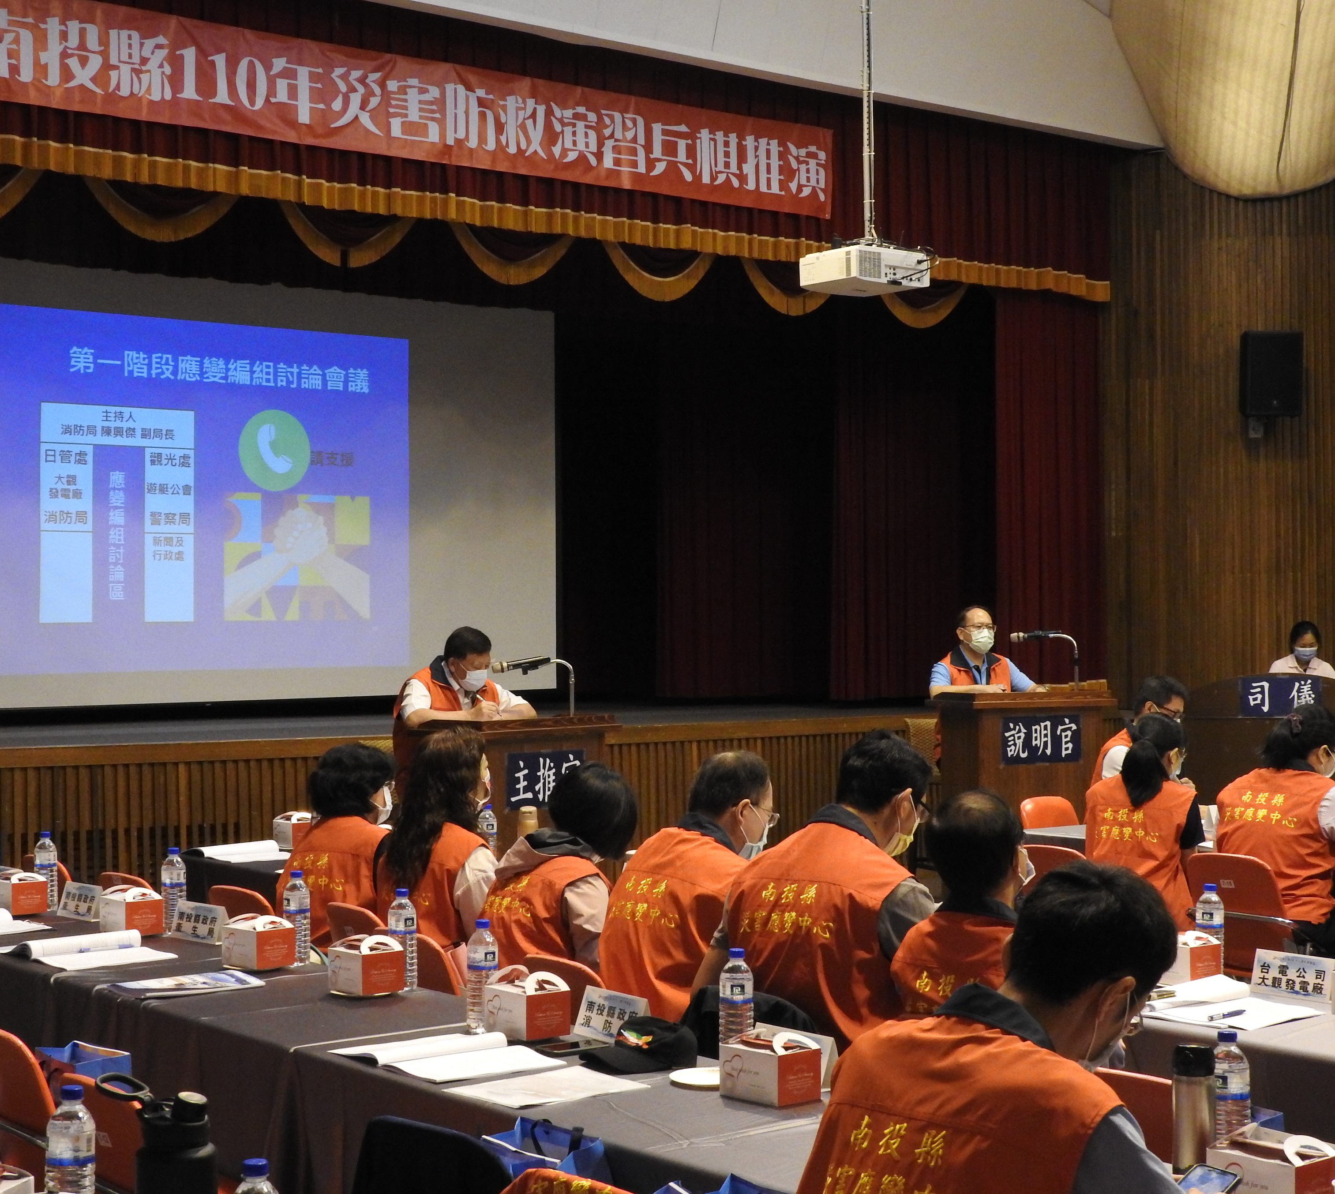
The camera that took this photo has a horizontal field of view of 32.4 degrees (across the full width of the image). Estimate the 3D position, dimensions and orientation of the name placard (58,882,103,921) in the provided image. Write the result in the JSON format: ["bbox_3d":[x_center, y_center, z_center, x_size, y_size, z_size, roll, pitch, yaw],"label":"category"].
[{"bbox_3d":[-1.657,0.863,6.542,0.066,0.092,0.210,0,-1,-40],"label":"name placard"}]

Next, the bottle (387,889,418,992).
[{"bbox_3d":[-0.598,0.776,5.200,0.065,0.228,0.065,0,0,0],"label":"bottle"}]

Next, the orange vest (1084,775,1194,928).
[{"bbox_3d":[1.698,0.910,8.270,0.420,0.570,0.260,-1,0,45],"label":"orange vest"}]

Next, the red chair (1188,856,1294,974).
[{"bbox_3d":[2.019,1.242,7.688,0.500,0.790,0.450,0,-1,-38],"label":"red chair"}]

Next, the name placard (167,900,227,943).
[{"bbox_3d":[-1.223,0.850,6.000,0.065,0.095,0.210,0,0,-44],"label":"name placard"}]

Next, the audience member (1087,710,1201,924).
[{"bbox_3d":[1.796,1.040,8.370,0.460,1.200,0.640,-1,0,45],"label":"audience member"}]

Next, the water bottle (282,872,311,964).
[{"bbox_3d":[-0.904,0.781,5.613,0.064,0.226,0.064,0,-1,0],"label":"water bottle"}]

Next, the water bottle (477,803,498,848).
[{"bbox_3d":[-0.590,0.788,7.550,0.065,0.228,0.065,0,0,0],"label":"water bottle"}]

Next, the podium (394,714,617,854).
[{"bbox_3d":[-0.623,1.068,9.073,0.725,1.170,0.490,0,0,-45],"label":"podium"}]

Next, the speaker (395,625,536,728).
[{"bbox_3d":[-0.835,0.890,9.330,0.560,1.530,0.520,0,0,-38],"label":"speaker"}]

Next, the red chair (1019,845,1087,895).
[{"bbox_3d":[1.490,1.249,7.968,0.500,0.790,0.450,0,-1,-38],"label":"red chair"}]

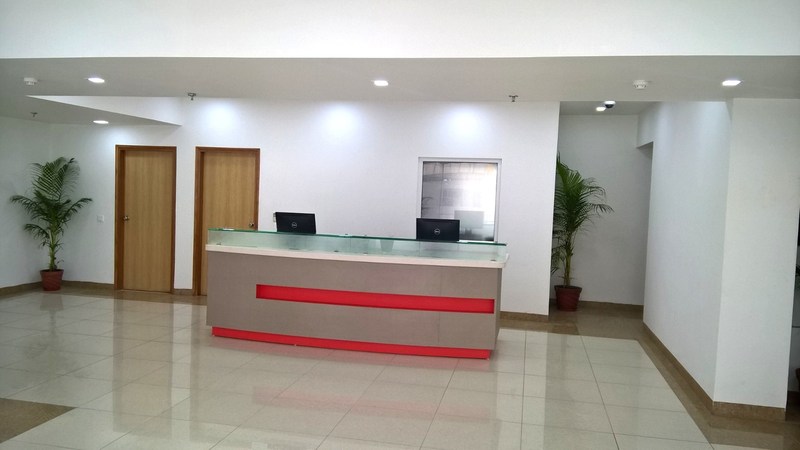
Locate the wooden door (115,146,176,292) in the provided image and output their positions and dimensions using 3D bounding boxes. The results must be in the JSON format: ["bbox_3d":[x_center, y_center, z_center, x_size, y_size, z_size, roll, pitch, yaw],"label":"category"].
[{"bbox_3d":[-3.571,-0.074,8.980,0.942,2.050,0.120,3,3,12],"label":"wooden door"}]

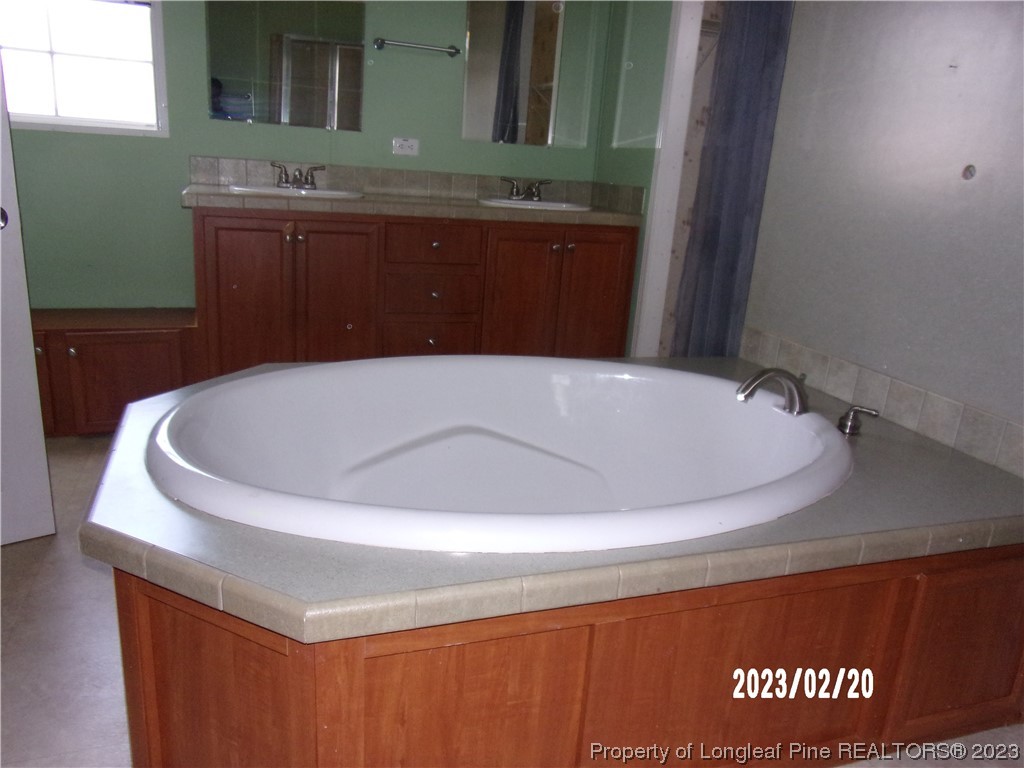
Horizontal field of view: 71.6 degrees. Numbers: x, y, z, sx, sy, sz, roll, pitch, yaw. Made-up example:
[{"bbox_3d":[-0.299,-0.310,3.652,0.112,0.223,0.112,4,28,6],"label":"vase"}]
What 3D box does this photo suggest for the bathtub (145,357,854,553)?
[{"bbox_3d":[0.004,0.298,1.683,1.531,0.480,1.066,-1,17,-16],"label":"bathtub"}]

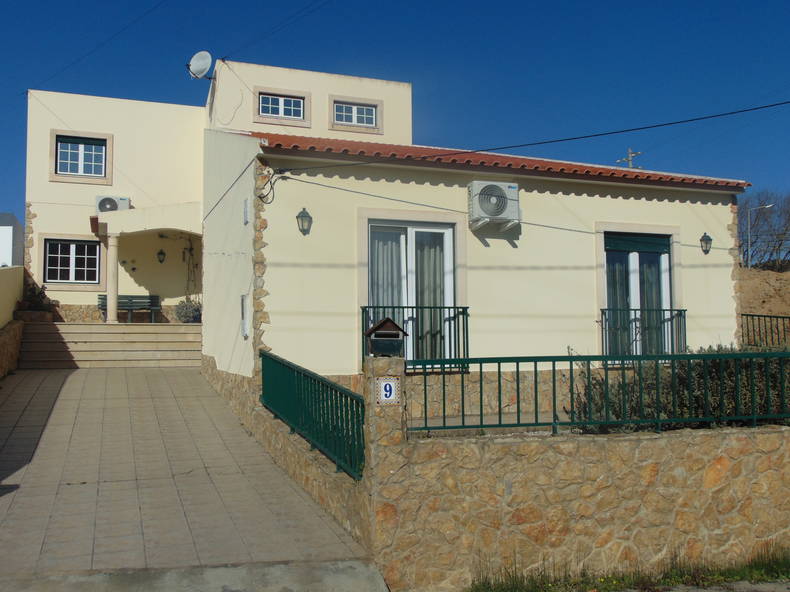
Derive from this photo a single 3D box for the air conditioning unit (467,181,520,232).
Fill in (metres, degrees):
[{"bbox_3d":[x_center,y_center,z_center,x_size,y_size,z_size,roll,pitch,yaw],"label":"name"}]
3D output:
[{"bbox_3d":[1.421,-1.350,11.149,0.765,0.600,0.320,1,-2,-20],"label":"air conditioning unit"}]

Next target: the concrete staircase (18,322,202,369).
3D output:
[{"bbox_3d":[-6.132,1.071,16.516,3.608,0.966,1.540,1,-3,-21],"label":"concrete staircase"}]

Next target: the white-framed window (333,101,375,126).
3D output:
[{"bbox_3d":[-0.832,-3.825,15.866,0.920,0.460,0.100,1,-2,-20],"label":"white-framed window"}]

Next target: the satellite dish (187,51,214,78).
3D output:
[{"bbox_3d":[-4.623,-5.447,17.629,0.630,0.670,0.400,-2,-4,27],"label":"satellite dish"}]

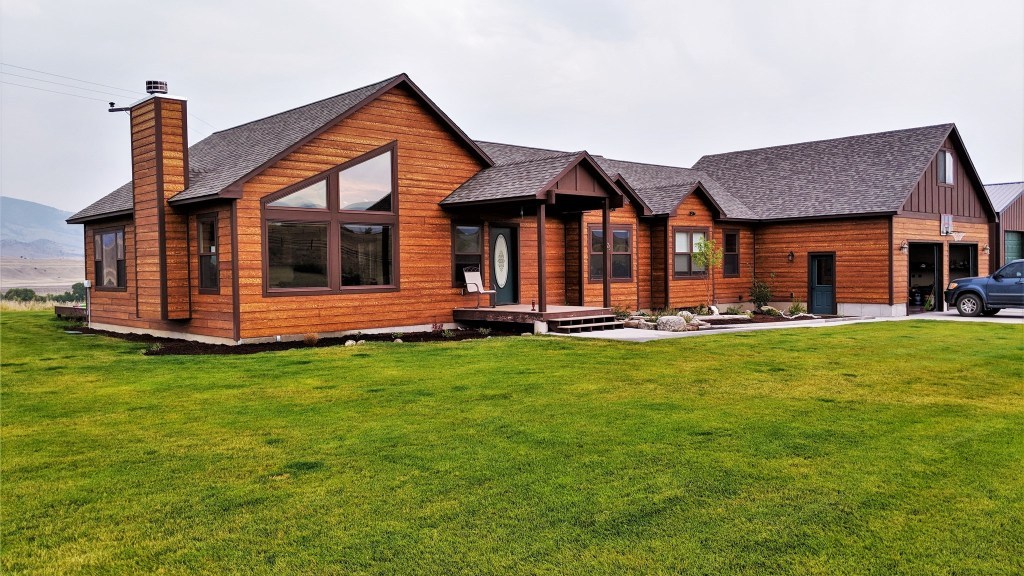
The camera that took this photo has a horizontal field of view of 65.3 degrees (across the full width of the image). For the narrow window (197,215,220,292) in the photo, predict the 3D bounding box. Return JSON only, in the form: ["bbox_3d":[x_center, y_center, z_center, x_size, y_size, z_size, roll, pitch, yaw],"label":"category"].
[{"bbox_3d":[-6.446,-0.714,16.900,0.121,1.711,1.047,-3,2,-44],"label":"narrow window"}]

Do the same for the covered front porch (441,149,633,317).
[{"bbox_3d":[0.530,-1.302,19.536,3.170,3.824,3.321,-3,2,-44],"label":"covered front porch"}]

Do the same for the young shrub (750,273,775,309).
[{"bbox_3d":[8.782,0.105,28.000,0.799,1.297,0.799,-3,2,-44],"label":"young shrub"}]

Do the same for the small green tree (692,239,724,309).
[{"bbox_3d":[6.298,-0.449,25.600,0.974,2.276,0.974,-3,2,-44],"label":"small green tree"}]

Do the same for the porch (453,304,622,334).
[{"bbox_3d":[0.672,0.751,19.485,2.465,0.483,3.623,-3,2,-44],"label":"porch"}]

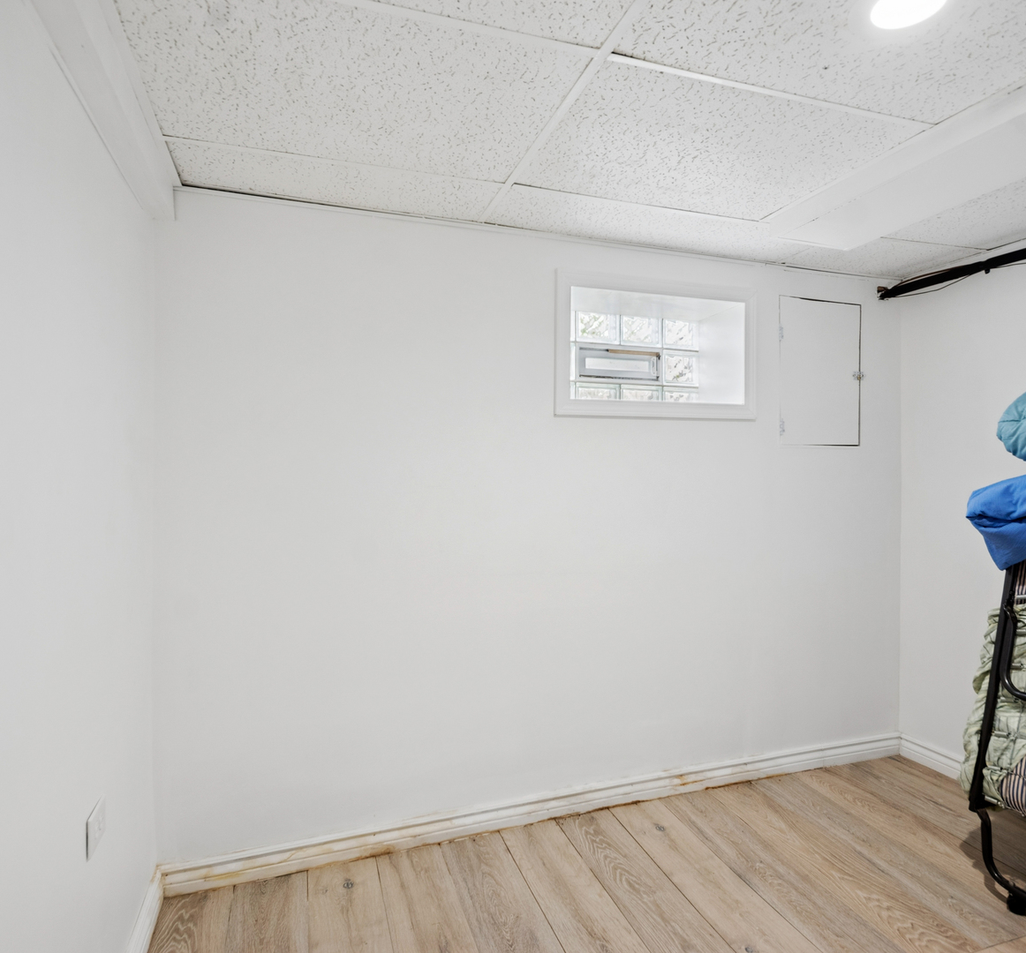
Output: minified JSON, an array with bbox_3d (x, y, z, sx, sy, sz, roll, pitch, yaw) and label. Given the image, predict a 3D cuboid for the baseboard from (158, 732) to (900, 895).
[{"bbox_3d":[0.341,1.219,2.258,2.979,0.096,0.018,0,1,-18],"label":"baseboard"}]

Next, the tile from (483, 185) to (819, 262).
[{"bbox_3d":[0.556,-0.893,2.137,1.254,0.018,0.310,0,1,-18],"label":"tile"}]

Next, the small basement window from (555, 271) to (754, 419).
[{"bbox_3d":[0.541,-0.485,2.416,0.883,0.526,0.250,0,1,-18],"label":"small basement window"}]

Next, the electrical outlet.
[{"bbox_3d":[-0.924,0.778,1.325,0.009,0.088,0.113,0,1,-18],"label":"electrical outlet"}]

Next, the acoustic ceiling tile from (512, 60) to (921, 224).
[{"bbox_3d":[0.517,-0.886,1.650,0.892,0.018,0.595,0,1,-18],"label":"acoustic ceiling tile"}]

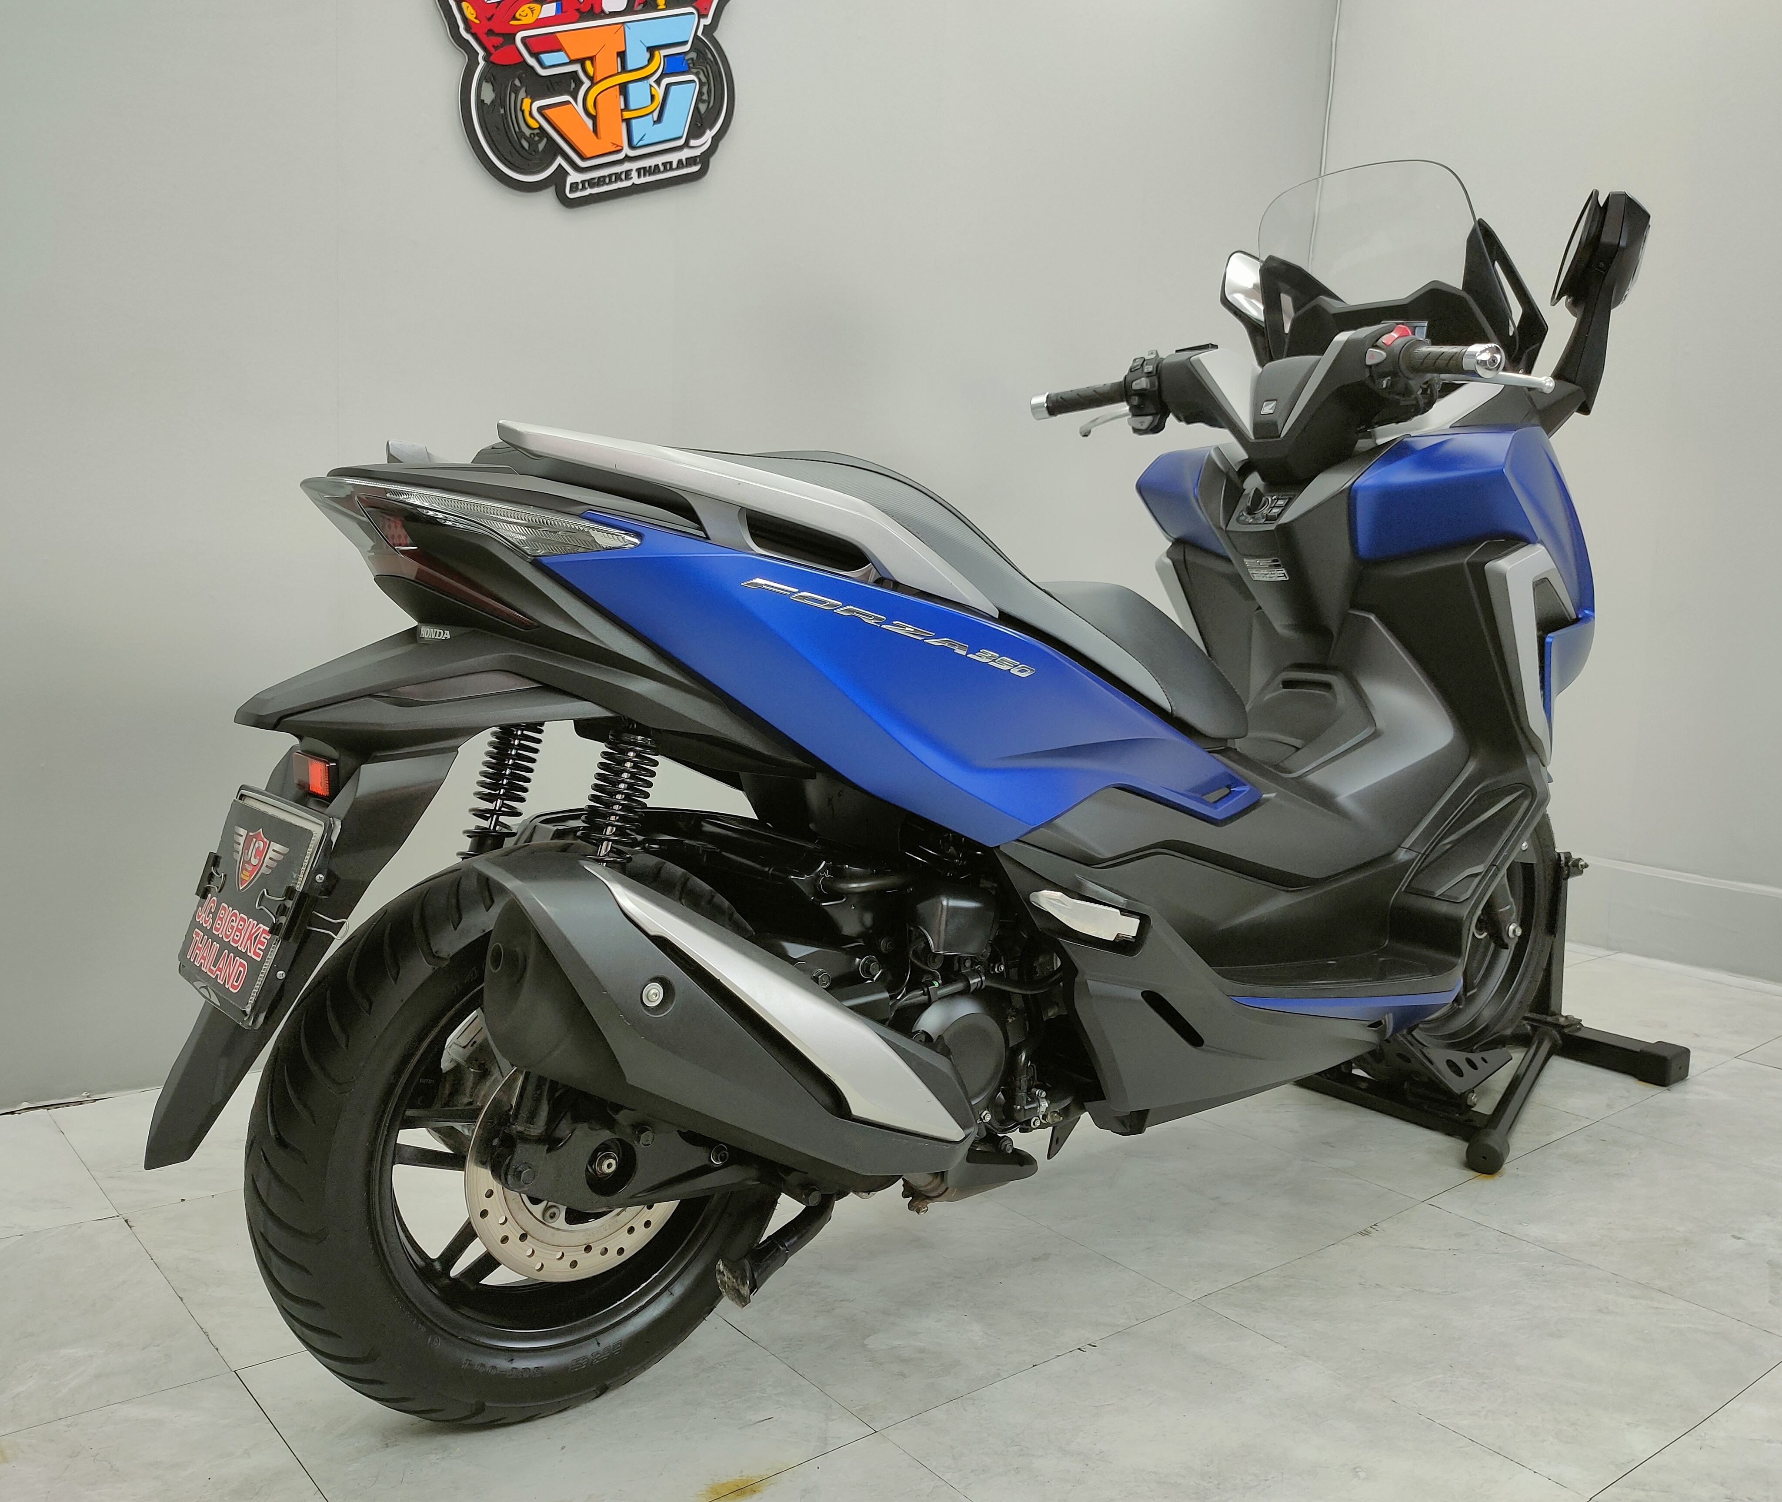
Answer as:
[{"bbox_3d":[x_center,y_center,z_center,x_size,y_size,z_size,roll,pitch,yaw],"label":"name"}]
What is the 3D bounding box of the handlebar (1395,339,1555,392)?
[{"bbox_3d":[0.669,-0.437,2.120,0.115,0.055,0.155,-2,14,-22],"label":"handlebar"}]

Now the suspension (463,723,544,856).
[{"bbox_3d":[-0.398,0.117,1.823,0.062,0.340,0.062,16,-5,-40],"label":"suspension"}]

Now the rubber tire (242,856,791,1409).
[{"bbox_3d":[-0.328,0.360,1.768,0.552,0.552,0.145,-5,8,-40],"label":"rubber tire"}]

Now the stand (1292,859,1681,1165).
[{"bbox_3d":[0.926,0.354,2.898,0.660,0.360,0.450,-5,8,-40],"label":"stand"}]

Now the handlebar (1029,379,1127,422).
[{"bbox_3d":[0.265,-0.492,2.593,0.145,0.038,0.040,-4,3,33],"label":"handlebar"}]

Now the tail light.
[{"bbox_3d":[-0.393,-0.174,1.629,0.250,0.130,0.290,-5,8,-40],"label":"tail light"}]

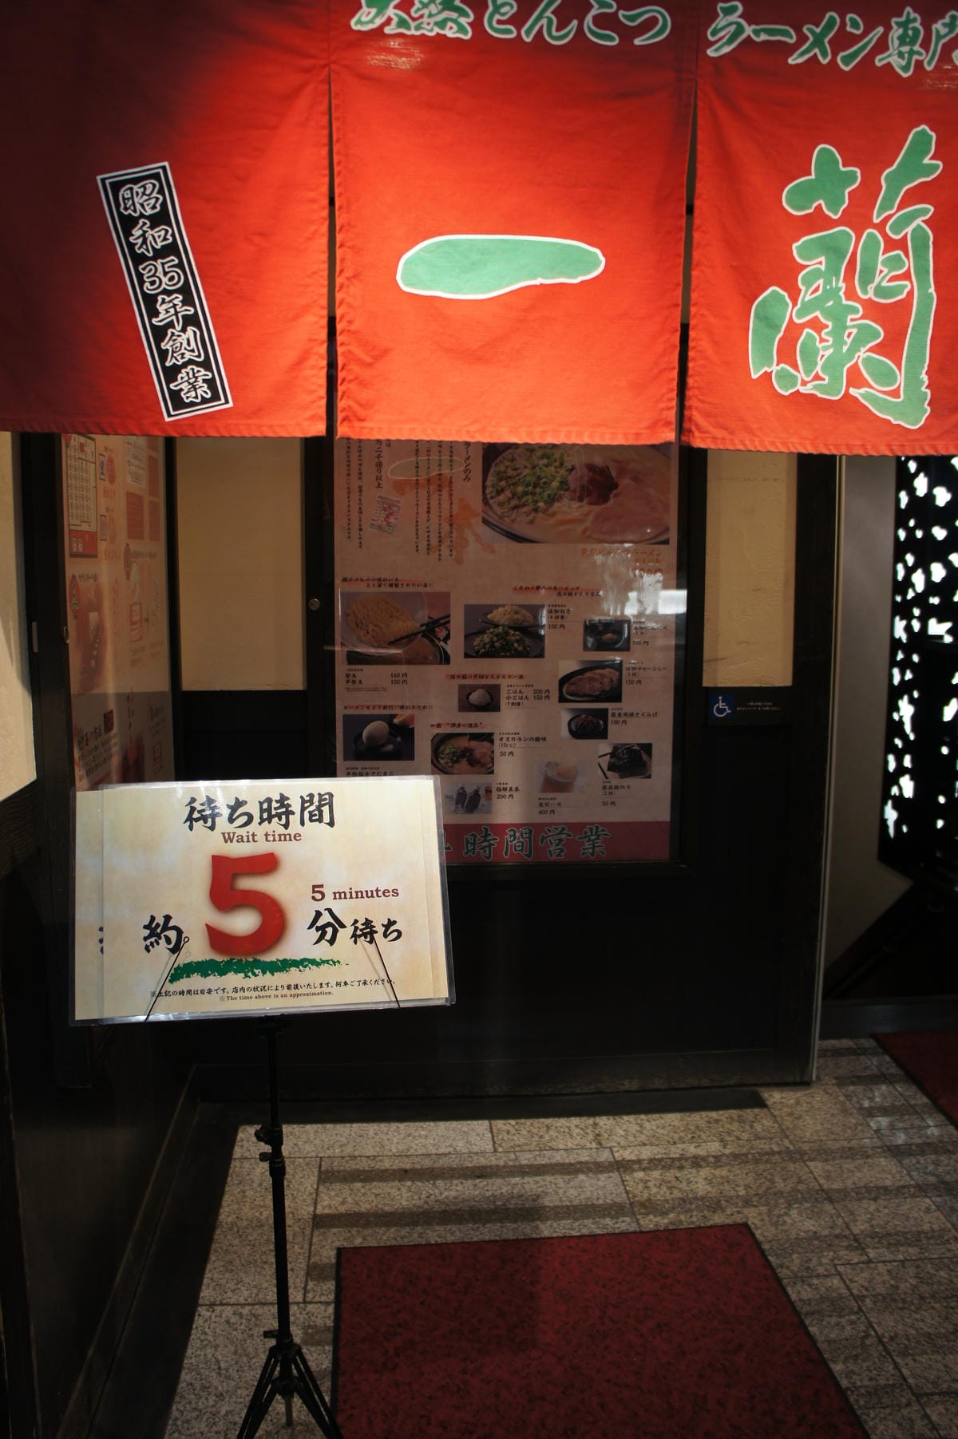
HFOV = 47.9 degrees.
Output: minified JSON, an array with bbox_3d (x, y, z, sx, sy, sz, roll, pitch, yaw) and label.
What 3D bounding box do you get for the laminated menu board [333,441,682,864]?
[{"bbox_3d":[0.062,-0.262,2.497,0.795,1.200,0.020,0,7,-4],"label":"laminated menu board"}]

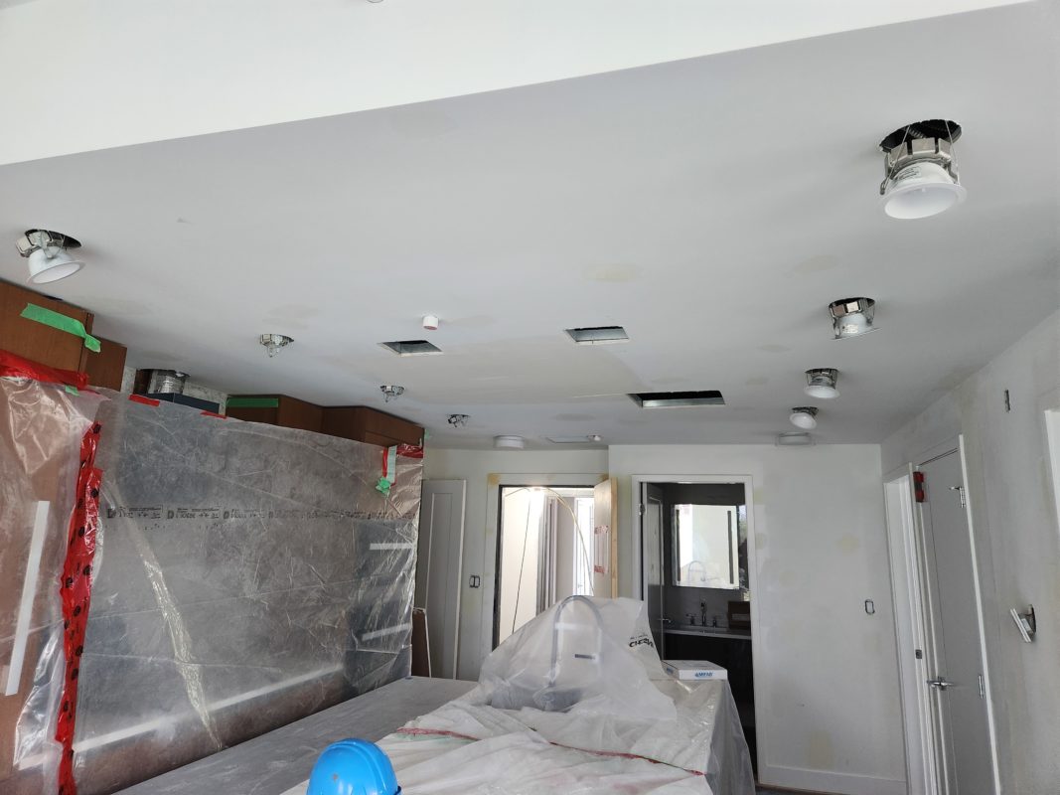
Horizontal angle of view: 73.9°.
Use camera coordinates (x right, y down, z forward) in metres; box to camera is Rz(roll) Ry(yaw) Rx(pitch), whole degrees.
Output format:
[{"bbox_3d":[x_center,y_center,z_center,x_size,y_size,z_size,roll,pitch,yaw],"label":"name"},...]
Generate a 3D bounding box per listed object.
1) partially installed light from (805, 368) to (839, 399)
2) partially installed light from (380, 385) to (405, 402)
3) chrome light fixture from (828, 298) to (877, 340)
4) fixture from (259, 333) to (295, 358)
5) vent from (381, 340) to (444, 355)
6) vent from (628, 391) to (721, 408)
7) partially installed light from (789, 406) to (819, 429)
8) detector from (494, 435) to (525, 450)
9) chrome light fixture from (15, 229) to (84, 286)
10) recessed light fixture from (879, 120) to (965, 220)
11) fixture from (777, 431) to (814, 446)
[{"bbox_3d":[1.235,-0.055,2.979,0.140,0.106,0.140,-1,-12,17],"label":"partially installed light"},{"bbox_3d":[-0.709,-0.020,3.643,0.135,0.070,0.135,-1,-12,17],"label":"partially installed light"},{"bbox_3d":[0.973,-0.235,2.123,0.138,0.100,0.138,-1,-12,17],"label":"chrome light fixture"},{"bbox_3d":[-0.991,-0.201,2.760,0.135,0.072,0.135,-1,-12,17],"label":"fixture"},{"bbox_3d":[-0.472,-0.216,2.849,0.200,0.055,0.220,-1,-12,17],"label":"vent"},{"bbox_3d":[0.776,-0.018,3.695,0.450,0.075,0.390,-1,-12,17],"label":"vent"},{"bbox_3d":[1.488,0.114,3.814,0.140,0.100,0.140,-1,-12,17],"label":"partially installed light"},{"bbox_3d":[-0.158,0.344,5.343,0.230,0.075,0.230,2,-11,0],"label":"detector"},{"bbox_3d":[-1.260,-0.363,1.853,0.142,0.100,0.142,-1,-12,17],"label":"chrome light fixture"},{"bbox_3d":[0.694,-0.403,1.250,0.137,0.124,0.137,-1,-12,17],"label":"recessed light fixture"},{"bbox_3d":[1.765,0.279,4.688,0.220,0.070,0.220,-1,-12,17],"label":"fixture"}]

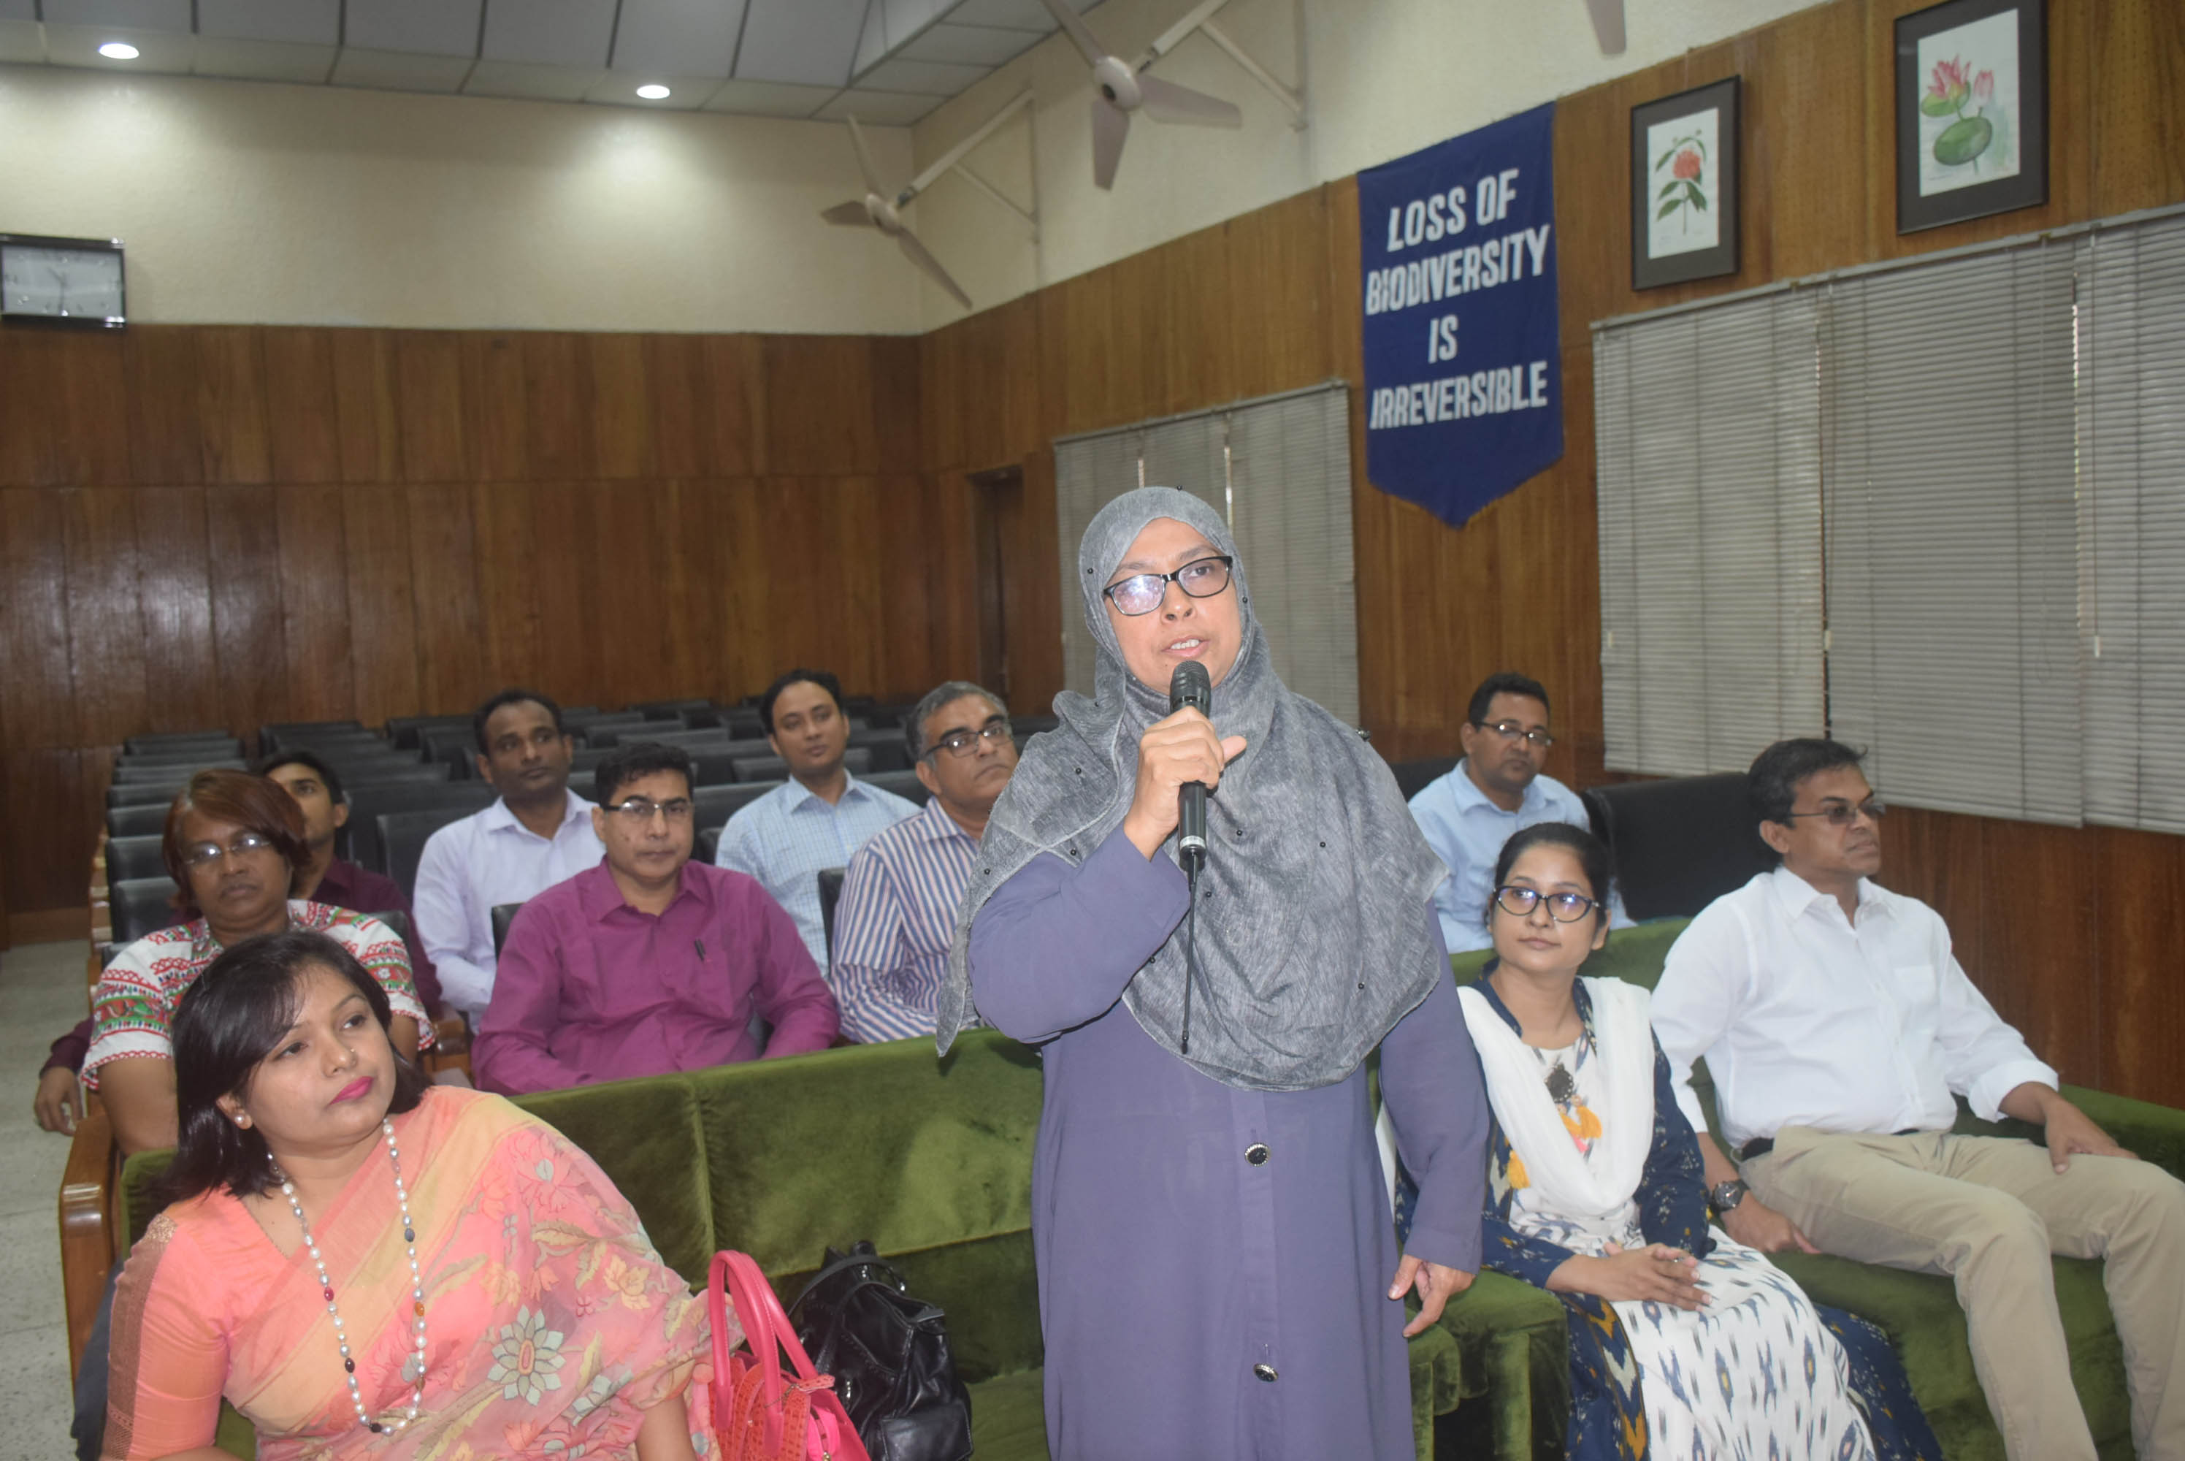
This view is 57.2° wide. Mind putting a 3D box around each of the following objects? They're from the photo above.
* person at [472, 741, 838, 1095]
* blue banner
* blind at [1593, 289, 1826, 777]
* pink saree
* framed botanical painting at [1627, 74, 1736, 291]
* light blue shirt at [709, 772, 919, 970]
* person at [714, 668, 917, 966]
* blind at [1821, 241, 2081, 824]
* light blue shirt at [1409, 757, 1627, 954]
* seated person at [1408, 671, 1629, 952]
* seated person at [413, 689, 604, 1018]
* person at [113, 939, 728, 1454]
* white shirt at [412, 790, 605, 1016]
[{"bbox_3d":[-0.642,0.655,3.243,0.590,1.249,0.780,-4,5,-25],"label":"person"},{"bbox_3d":[1.202,-1.311,6.649,0.025,1.273,1.099,-4,5,-25],"label":"blue banner"},{"bbox_3d":[1.713,-0.510,5.627,0.050,1.332,0.886,-4,5,-25],"label":"blind"},{"bbox_3d":[-0.627,0.849,1.934,0.600,0.964,0.780,-4,5,-25],"label":"pink saree"},{"bbox_3d":[1.654,-1.517,5.606,0.030,0.519,0.429,-4,5,-25],"label":"framed botanical painting"},{"bbox_3d":[-0.545,0.378,4.249,0.500,0.600,0.360,-4,5,-25],"label":"light blue shirt"},{"bbox_3d":[-0.519,0.536,4.245,0.500,1.323,0.780,-4,5,-25],"label":"person"},{"bbox_3d":[2.068,-0.469,4.876,0.050,1.336,0.763,-4,5,-25],"label":"blind"},{"bbox_3d":[0.858,0.352,3.968,0.500,0.600,0.360,-4,5,-25],"label":"light blue shirt"},{"bbox_3d":[0.990,0.520,4.024,0.520,1.265,0.780,-4,5,-25],"label":"seated person"},{"bbox_3d":[-0.958,0.595,3.844,0.520,1.320,0.820,-4,5,-25],"label":"seated person"},{"bbox_3d":[-0.648,0.783,1.942,0.620,1.195,0.820,-4,5,-25],"label":"person"},{"bbox_3d":[-1.171,0.443,4.122,0.490,0.641,0.440,-4,5,-25],"label":"white shirt"}]

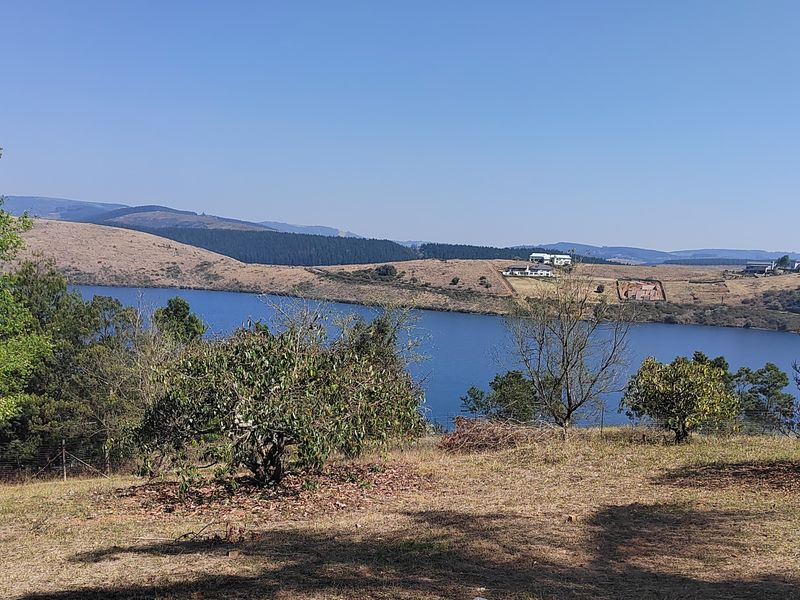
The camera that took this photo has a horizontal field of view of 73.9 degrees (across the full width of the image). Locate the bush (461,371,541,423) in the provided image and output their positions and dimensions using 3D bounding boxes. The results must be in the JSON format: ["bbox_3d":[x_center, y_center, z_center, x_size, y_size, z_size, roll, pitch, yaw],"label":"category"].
[{"bbox_3d":[4.392,4.349,23.000,3.500,2.600,3.000,0,4,0],"label":"bush"}]

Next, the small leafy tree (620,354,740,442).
[{"bbox_3d":[8.708,3.058,16.500,3.500,2.650,3.200,0,4,0],"label":"small leafy tree"}]

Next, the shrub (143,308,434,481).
[{"bbox_3d":[-2.631,2.165,11.800,6.100,3.650,5.000,0,4,0],"label":"shrub"}]

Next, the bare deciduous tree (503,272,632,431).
[{"bbox_3d":[5.673,1.778,18.000,4.200,5.500,3.900,0,4,0],"label":"bare deciduous tree"}]

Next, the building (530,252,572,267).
[{"bbox_3d":[99.106,-26.670,350.000,28.000,8.500,14.000,1,5,14],"label":"building"}]

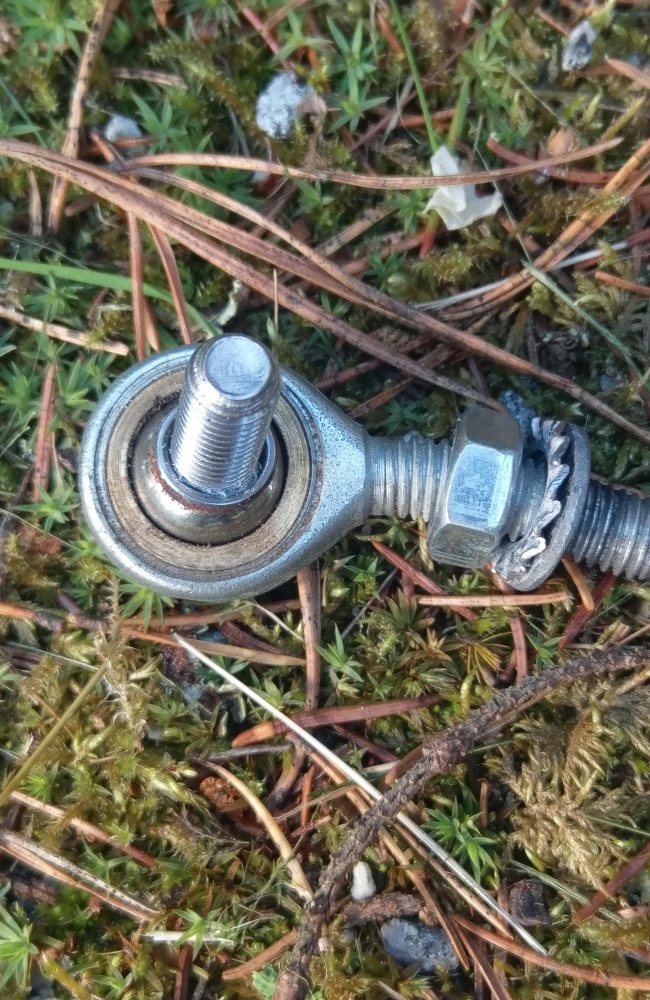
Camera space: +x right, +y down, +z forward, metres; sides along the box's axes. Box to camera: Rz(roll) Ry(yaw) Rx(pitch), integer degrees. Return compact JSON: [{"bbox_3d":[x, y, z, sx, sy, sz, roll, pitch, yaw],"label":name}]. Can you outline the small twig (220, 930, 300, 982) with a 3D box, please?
[{"bbox_3d":[-0.005,0.035,0.058,0.007,0.001,0.001,-28,87,-2],"label":"small twig"}]

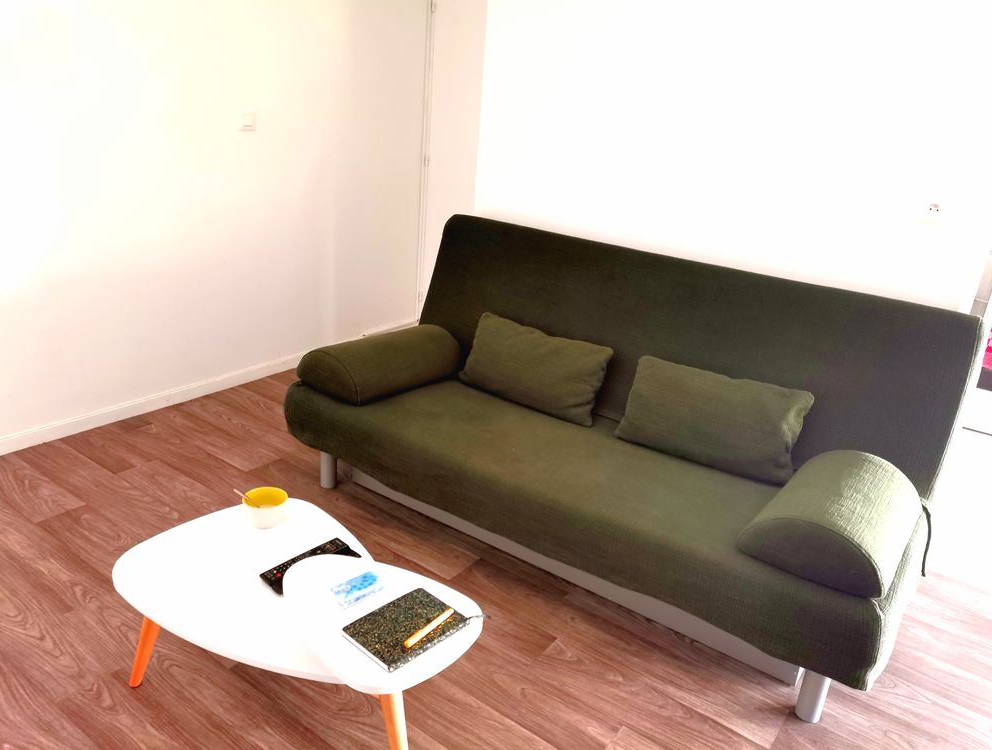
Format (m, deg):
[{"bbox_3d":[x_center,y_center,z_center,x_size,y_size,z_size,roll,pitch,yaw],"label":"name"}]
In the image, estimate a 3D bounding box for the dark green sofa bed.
[{"bbox_3d":[0.340,0.119,2.631,2.010,0.935,1.020,18,24,32],"label":"dark green sofa bed"}]

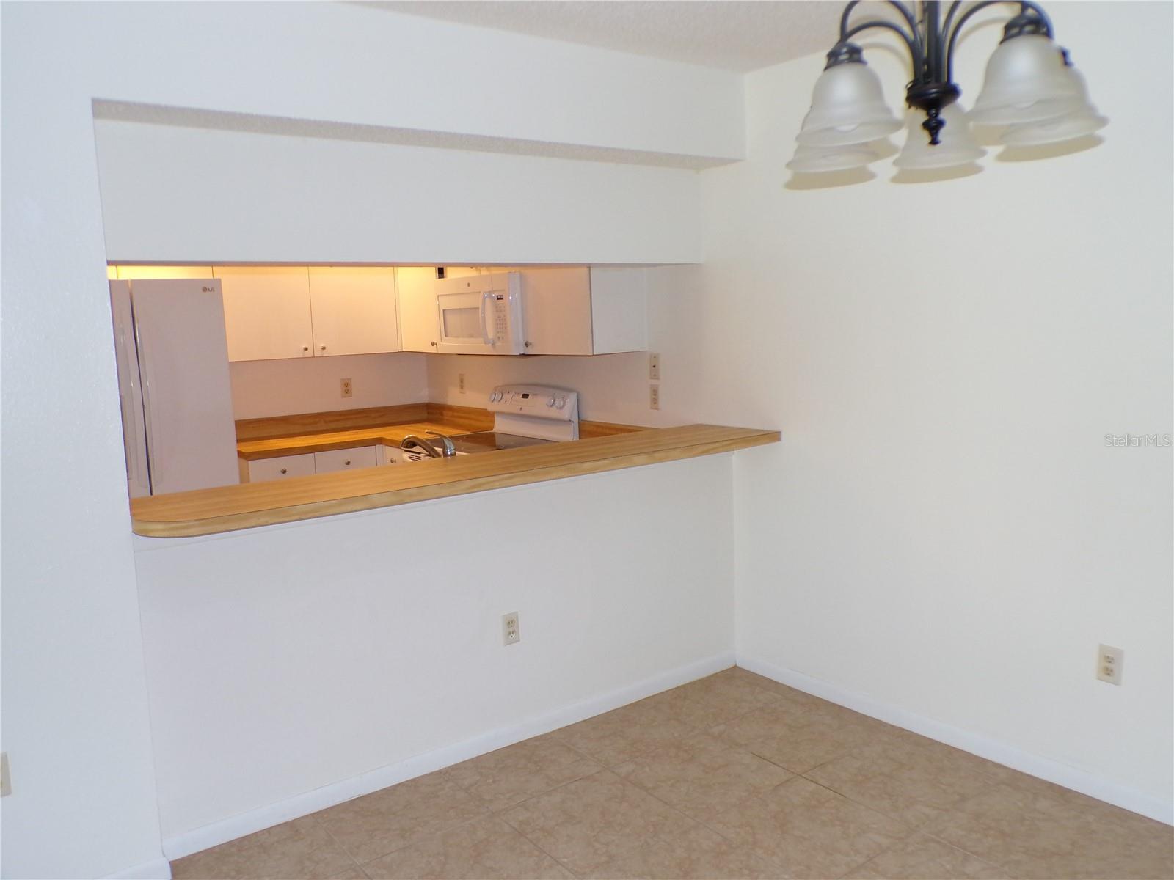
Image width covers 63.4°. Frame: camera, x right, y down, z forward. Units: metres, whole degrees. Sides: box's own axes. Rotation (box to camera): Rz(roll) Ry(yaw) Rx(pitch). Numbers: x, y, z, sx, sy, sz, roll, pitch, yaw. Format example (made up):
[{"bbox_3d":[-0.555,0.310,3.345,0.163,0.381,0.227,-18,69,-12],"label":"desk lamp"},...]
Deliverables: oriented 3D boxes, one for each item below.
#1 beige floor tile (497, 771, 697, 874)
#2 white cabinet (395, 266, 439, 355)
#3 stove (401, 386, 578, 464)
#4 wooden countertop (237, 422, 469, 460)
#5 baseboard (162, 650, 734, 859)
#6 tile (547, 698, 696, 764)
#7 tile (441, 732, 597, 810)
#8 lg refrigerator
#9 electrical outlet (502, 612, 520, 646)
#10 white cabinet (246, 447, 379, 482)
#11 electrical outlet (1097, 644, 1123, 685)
[{"bbox_3d":[0.028,1.190,2.986,0.456,0.012,0.457,-7,9,-36],"label":"beige floor tile"},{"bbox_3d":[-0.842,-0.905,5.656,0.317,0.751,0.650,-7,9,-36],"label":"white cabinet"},{"bbox_3d":[-0.517,0.328,5.089,0.700,1.195,0.760,-7,9,-36],"label":"stove"},{"bbox_3d":[-1.336,0.004,5.555,1.400,0.040,0.940,-7,9,-36],"label":"wooden countertop"},{"bbox_3d":[-0.288,1.090,3.512,2.376,0.072,0.013,-7,9,-36],"label":"baseboard"},{"bbox_3d":[0.140,1.108,3.590,0.456,0.012,0.377,-7,9,-36],"label":"tile"},{"bbox_3d":[-0.224,1.156,3.319,0.456,0.012,0.377,-7,9,-36],"label":"tile"},{"bbox_3d":[-2.335,0.118,4.861,0.833,1.800,0.800,-7,9,-36],"label":"lg refrigerator"},{"bbox_3d":[-0.281,0.691,3.480,0.070,0.115,0.008,-7,9,-36],"label":"electrical outlet"},{"bbox_3d":[-1.671,0.474,5.569,0.755,0.873,0.590,-7,9,-36],"label":"white cabinet"},{"bbox_3d":[1.605,0.689,2.906,0.008,0.114,0.070,-7,9,-36],"label":"electrical outlet"}]

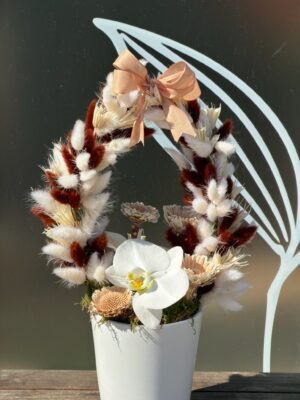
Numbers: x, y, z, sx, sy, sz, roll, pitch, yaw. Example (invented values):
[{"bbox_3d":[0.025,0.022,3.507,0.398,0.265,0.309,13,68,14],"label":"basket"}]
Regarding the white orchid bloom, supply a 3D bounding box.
[{"bbox_3d":[-0.004,0.093,1.290,0.095,0.100,0.045,2,-11,13],"label":"white orchid bloom"}]

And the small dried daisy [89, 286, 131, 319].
[{"bbox_3d":[-0.042,0.116,1.285,0.045,0.020,0.045,-10,32,3],"label":"small dried daisy"}]

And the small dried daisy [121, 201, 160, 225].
[{"bbox_3d":[-0.012,0.015,1.360,0.046,0.019,0.046,12,9,0],"label":"small dried daisy"}]

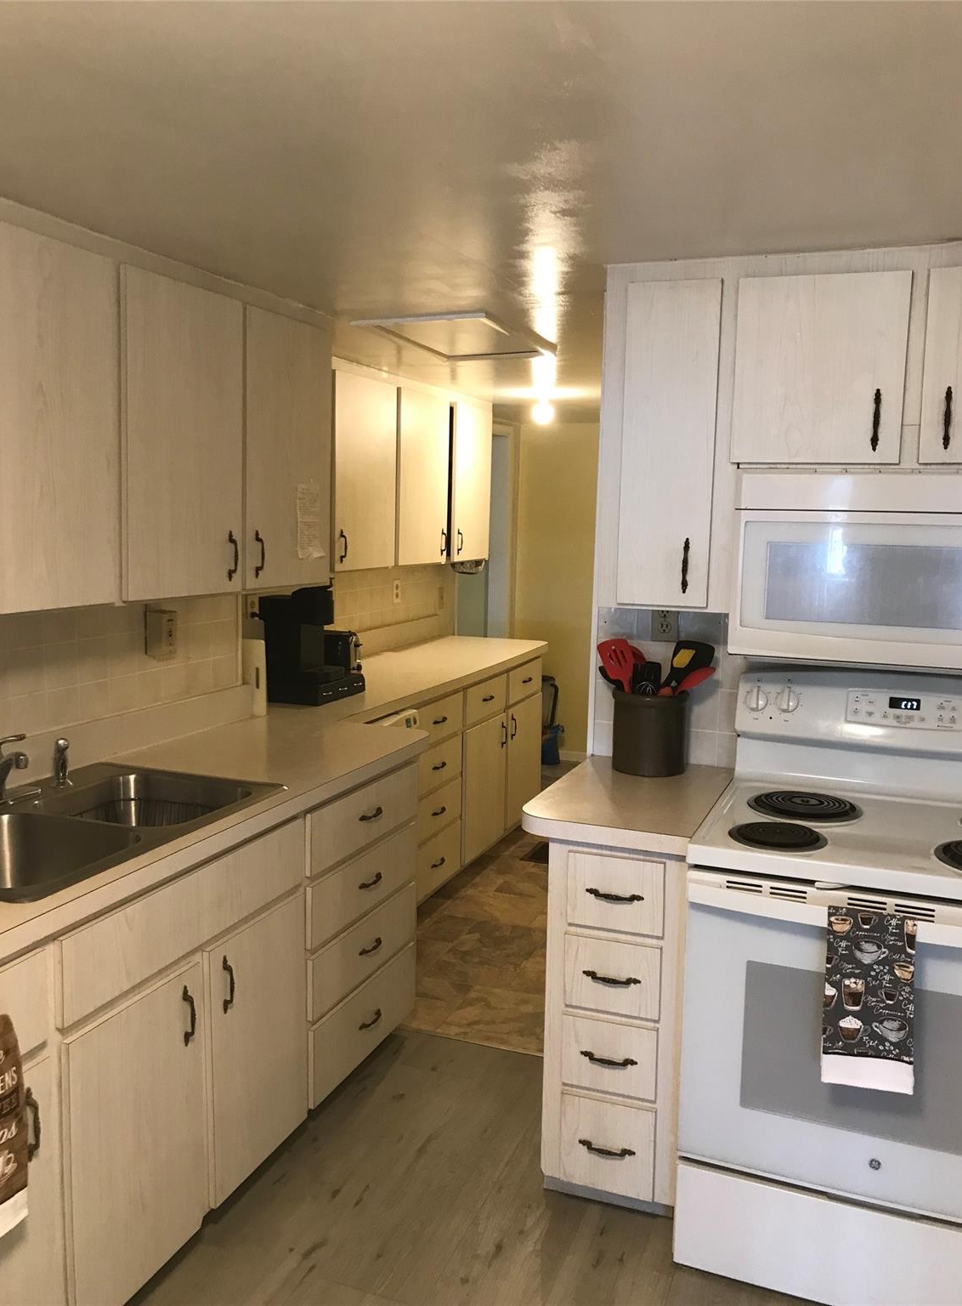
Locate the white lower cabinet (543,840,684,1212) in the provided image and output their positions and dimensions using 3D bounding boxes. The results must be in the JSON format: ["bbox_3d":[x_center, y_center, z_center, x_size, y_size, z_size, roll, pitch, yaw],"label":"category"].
[{"bbox_3d":[0.389,0.803,2.572,0.302,0.874,0.620,4,8,21],"label":"white lower cabinet"}]

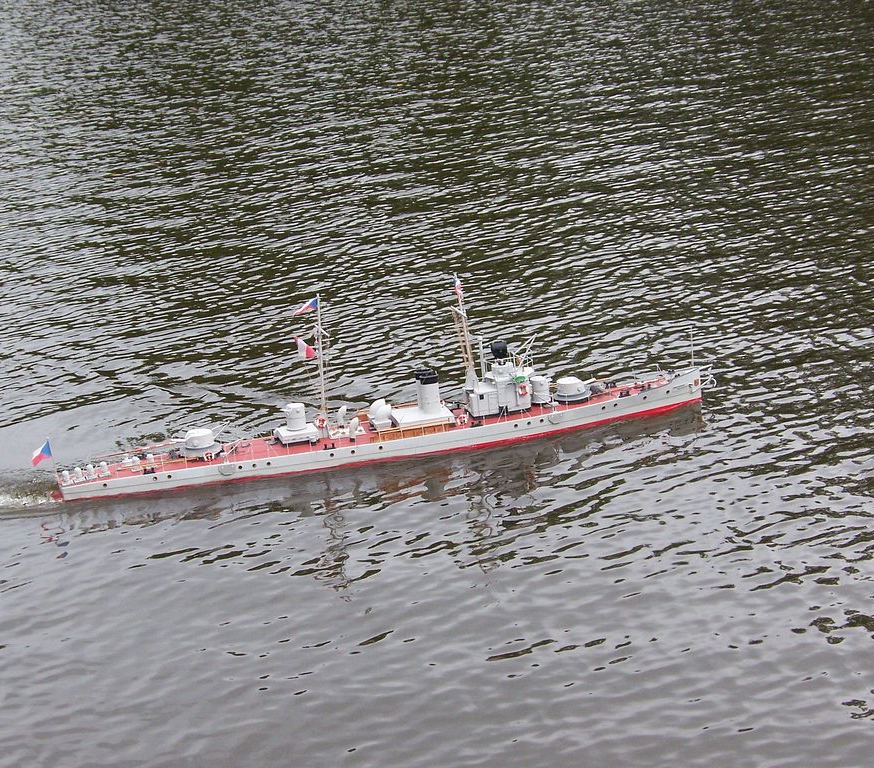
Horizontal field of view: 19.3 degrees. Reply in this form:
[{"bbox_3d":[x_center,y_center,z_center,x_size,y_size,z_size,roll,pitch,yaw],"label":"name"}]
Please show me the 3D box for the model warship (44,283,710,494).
[{"bbox_3d":[-0.115,-0.021,5.058,1.350,0.358,0.118,-8,19,-6],"label":"model warship"}]

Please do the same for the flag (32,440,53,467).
[{"bbox_3d":[-0.769,0.136,5.010,0.037,0.047,0.015,-8,19,-6],"label":"flag"}]

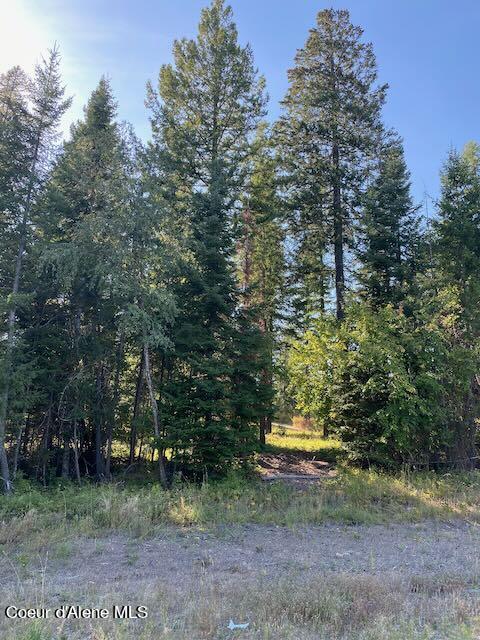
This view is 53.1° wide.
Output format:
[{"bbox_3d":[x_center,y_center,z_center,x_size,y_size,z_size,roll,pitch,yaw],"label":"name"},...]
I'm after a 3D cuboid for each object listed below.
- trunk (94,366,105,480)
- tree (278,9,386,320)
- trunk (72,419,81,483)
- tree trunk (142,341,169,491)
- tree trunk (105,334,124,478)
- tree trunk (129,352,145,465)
[{"bbox_3d":[-3.485,2.550,11.933,0.174,2.794,0.174,-3,-11,-1],"label":"trunk"},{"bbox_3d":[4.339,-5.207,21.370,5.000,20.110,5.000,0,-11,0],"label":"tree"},{"bbox_3d":[-3.847,3.102,11.419,0.090,1.509,0.090,-8,-11,-2],"label":"trunk"},{"bbox_3d":[-1.949,2.190,11.086,0.150,3.325,0.150,-9,-11,-2],"label":"tree trunk"},{"bbox_3d":[-3.098,2.110,12.018,0.138,3.646,0.138,3,-11,1],"label":"tree trunk"},{"bbox_3d":[-3.116,2.658,14.560,0.151,3.373,0.151,4,-11,1],"label":"tree trunk"}]

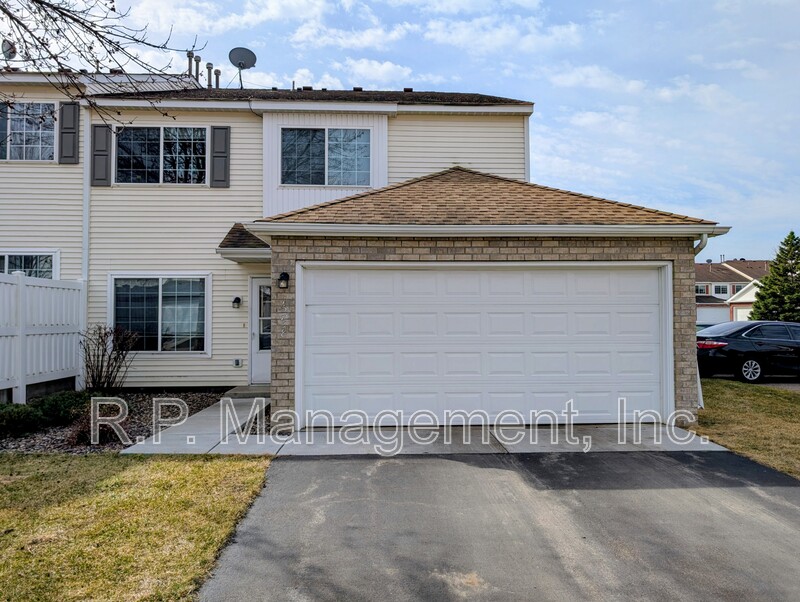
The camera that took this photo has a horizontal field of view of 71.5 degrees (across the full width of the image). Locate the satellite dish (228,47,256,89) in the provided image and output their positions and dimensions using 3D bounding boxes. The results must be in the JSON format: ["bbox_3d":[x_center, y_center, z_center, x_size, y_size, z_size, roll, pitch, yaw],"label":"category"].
[{"bbox_3d":[-4.600,-6.797,16.265,0.800,1.220,0.600,0,-2,8],"label":"satellite dish"}]

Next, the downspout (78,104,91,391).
[{"bbox_3d":[-5.922,-1.028,10.486,0.125,5.410,0.085,0,-2,-2],"label":"downspout"}]

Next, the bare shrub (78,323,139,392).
[{"bbox_3d":[-5.226,1.030,10.036,1.000,1.264,0.850,0,-2,-2],"label":"bare shrub"}]

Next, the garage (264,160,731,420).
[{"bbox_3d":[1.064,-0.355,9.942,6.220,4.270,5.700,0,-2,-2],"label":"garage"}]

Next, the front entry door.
[{"bbox_3d":[-2.377,0.568,10.615,0.910,2.038,0.070,0,-2,-2],"label":"front entry door"}]

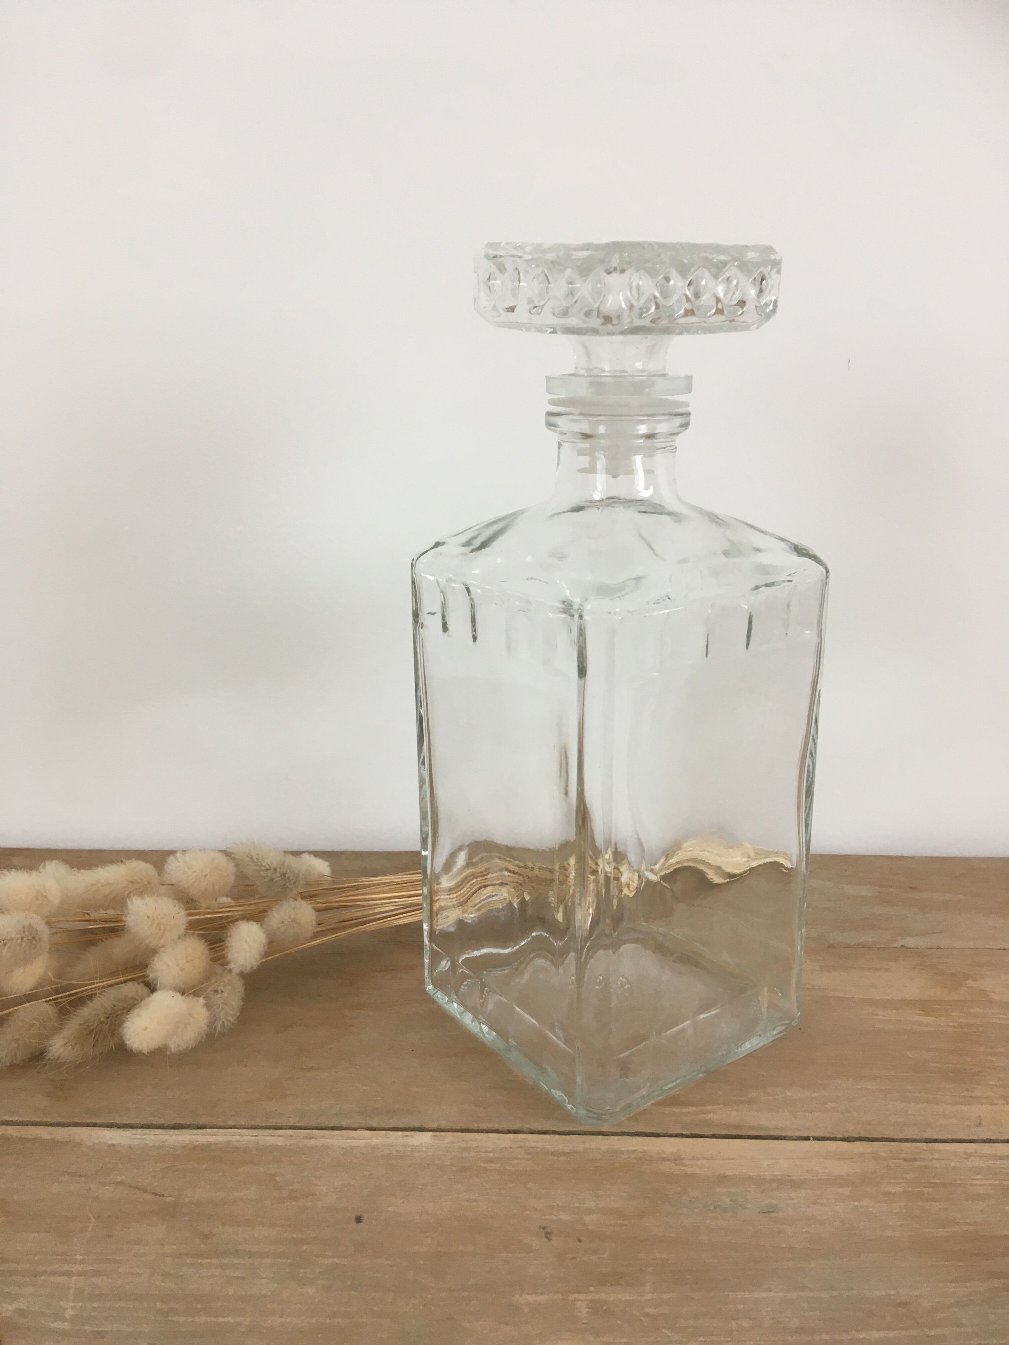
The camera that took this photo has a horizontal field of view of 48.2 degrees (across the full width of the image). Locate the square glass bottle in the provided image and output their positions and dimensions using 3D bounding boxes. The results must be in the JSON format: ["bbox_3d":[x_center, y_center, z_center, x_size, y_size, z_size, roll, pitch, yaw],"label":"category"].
[{"bbox_3d":[0.033,-0.002,0.336,0.091,0.230,0.091,-13,21,-34],"label":"square glass bottle"}]

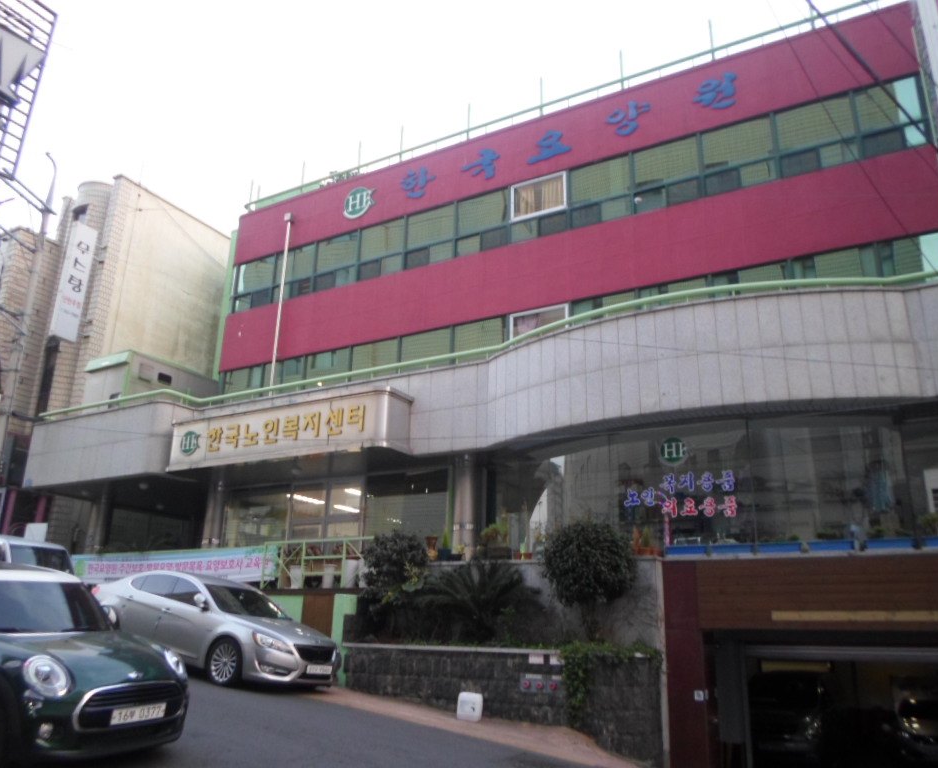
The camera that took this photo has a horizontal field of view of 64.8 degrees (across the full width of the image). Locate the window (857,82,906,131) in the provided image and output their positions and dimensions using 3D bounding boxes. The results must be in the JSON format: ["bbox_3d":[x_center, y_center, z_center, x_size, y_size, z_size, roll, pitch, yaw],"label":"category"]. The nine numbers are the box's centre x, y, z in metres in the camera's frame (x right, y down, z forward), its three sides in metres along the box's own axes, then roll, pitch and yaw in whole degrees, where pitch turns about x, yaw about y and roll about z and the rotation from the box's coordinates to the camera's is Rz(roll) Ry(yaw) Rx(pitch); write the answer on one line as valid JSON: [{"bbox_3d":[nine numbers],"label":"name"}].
[{"bbox_3d":[7.809,-5.234,13.995,0.765,0.917,0.100,-8,-20,28],"label":"window"}]

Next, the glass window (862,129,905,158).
[{"bbox_3d":[7.723,-4.478,13.788,0.695,0.459,0.100,-8,-20,28],"label":"glass window"}]

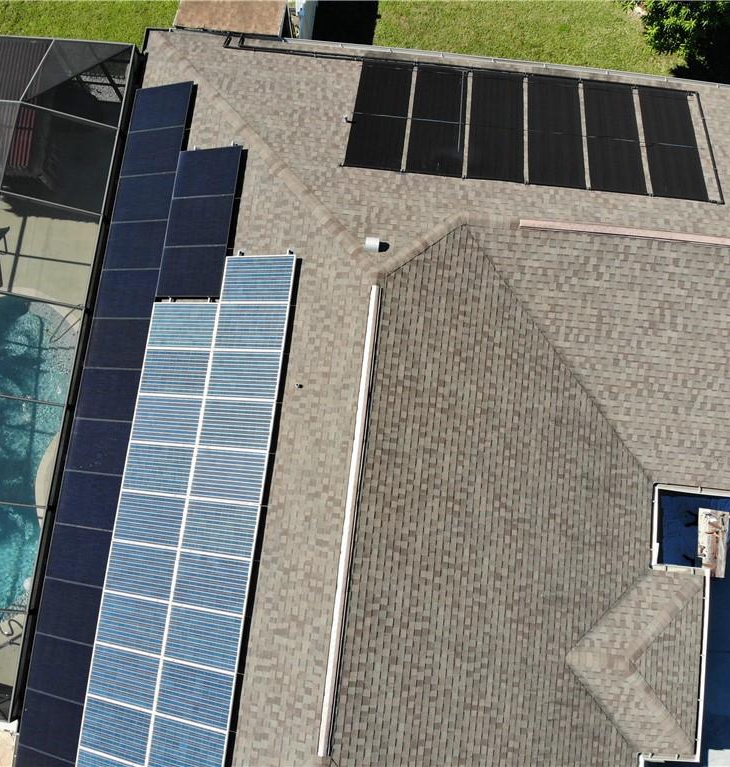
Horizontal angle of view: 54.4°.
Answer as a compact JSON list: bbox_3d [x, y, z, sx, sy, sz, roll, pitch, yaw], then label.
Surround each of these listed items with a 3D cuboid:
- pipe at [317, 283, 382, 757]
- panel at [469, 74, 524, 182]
[{"bbox_3d":[-0.236,2.284,12.937,0.180,0.100,8.488,6,80,1],"label":"pipe"},{"bbox_3d":[2.985,-5.860,16.026,1.210,0.060,3.580,6,59,1],"label":"panel"}]

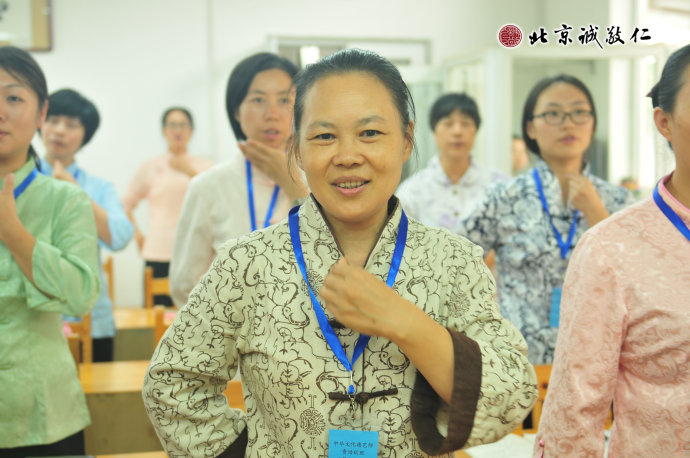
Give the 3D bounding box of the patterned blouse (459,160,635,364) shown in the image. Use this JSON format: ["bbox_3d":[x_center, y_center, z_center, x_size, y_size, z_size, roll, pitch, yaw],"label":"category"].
[{"bbox_3d":[0.516,0.113,2.763,0.460,0.573,0.290,-2,5,-11],"label":"patterned blouse"}]

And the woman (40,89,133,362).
[{"bbox_3d":[-0.891,0.351,3.528,0.470,1.599,0.320,0,5,7],"label":"woman"}]

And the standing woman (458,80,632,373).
[{"bbox_3d":[0.521,0.406,2.801,0.470,1.592,0.320,-2,5,-11],"label":"standing woman"}]

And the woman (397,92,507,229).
[{"bbox_3d":[0.373,0.328,3.728,0.480,1.578,0.300,-1,5,0],"label":"woman"}]

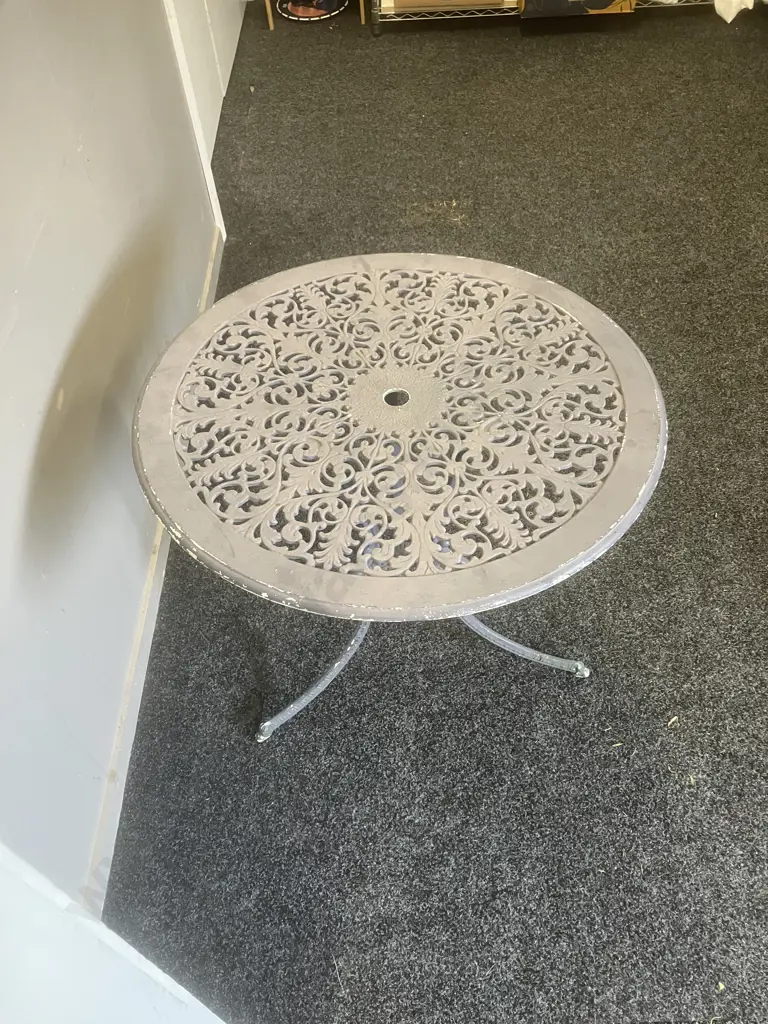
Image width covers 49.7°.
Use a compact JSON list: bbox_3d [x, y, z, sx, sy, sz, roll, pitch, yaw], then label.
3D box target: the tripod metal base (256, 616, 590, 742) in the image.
[{"bbox_3d":[0.014,-0.026,1.640,0.695,0.647,0.605,-10,49,-6],"label":"tripod metal base"}]

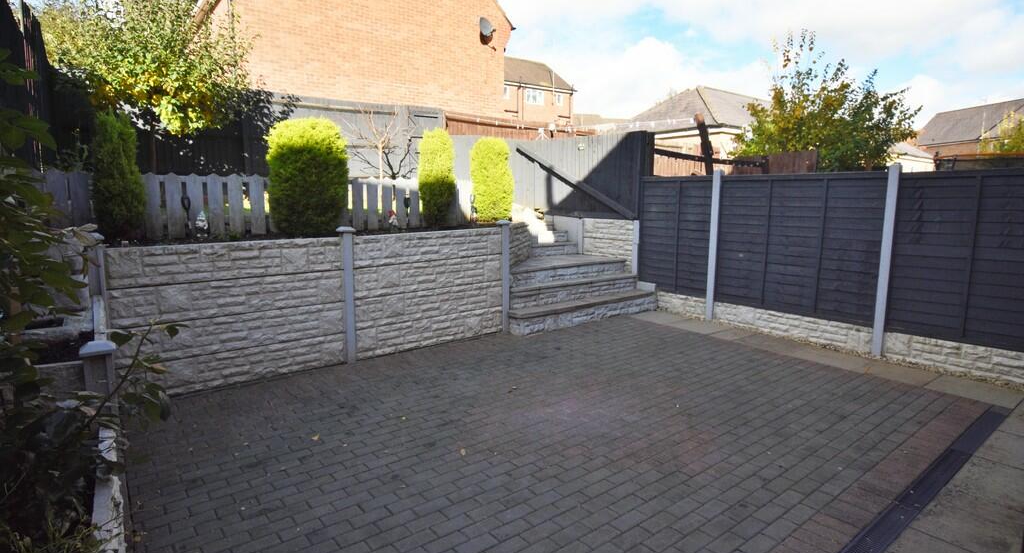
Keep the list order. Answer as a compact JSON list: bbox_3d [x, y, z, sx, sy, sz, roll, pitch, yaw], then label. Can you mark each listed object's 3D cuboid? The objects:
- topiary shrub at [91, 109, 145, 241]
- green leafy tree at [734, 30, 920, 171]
[{"bbox_3d":[-3.267,-0.820,4.461,0.390,1.070,0.380,-6,11,-38],"label":"topiary shrub"},{"bbox_3d":[6.421,-2.945,11.019,3.700,4.100,3.600,-6,10,-36],"label":"green leafy tree"}]

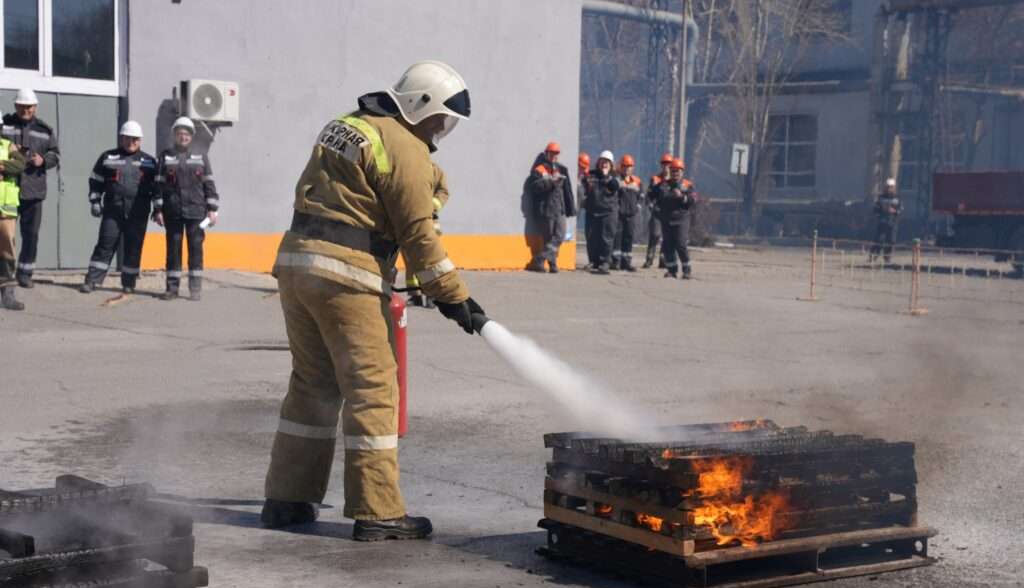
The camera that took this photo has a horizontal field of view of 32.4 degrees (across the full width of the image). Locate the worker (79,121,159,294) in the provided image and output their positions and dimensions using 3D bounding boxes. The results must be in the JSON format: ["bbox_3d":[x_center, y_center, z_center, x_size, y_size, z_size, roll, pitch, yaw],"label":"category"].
[{"bbox_3d":[-4.002,-0.888,17.900,0.750,1.750,0.400,0,4,-14],"label":"worker"}]

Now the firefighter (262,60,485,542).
[{"bbox_3d":[-0.523,0.009,6.670,0.800,1.770,0.600,0,4,-23],"label":"firefighter"}]

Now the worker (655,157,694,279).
[{"bbox_3d":[2.270,-1.062,24.500,0.540,1.670,0.400,2,4,7],"label":"worker"}]

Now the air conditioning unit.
[{"bbox_3d":[-3.582,-2.303,21.000,0.700,0.480,0.250,-2,5,-41],"label":"air conditioning unit"}]

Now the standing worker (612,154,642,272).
[{"bbox_3d":[1.642,-1.161,25.300,0.540,1.690,0.380,1,4,3],"label":"standing worker"}]

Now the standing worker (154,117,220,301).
[{"bbox_3d":[-3.247,-0.858,17.600,0.640,1.820,0.360,0,4,-12],"label":"standing worker"}]

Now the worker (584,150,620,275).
[{"bbox_3d":[1.257,-1.125,24.500,0.520,1.700,0.400,2,4,6],"label":"worker"}]

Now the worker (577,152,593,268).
[{"bbox_3d":[1.092,-1.209,25.700,0.500,1.690,0.380,1,4,3],"label":"worker"}]

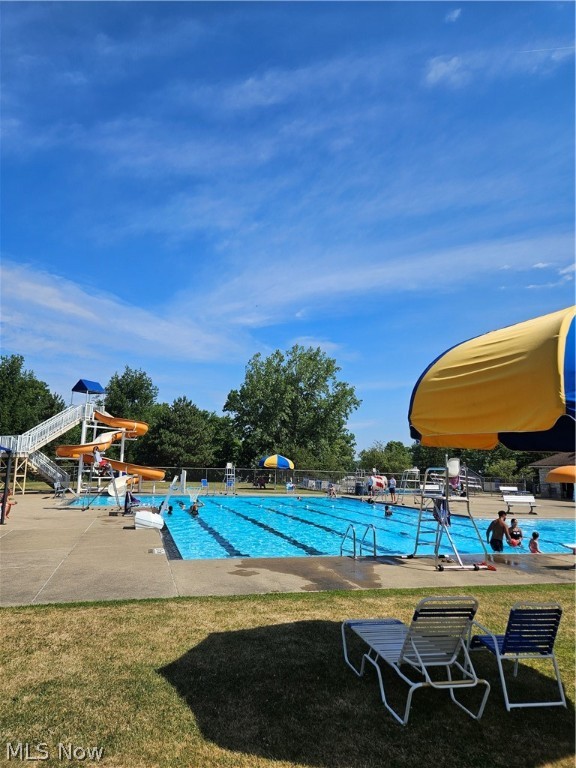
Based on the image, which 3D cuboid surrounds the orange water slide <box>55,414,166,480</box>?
[{"bbox_3d":[-13.107,4.843,38.278,7.600,5.700,5.000,4,-10,-16],"label":"orange water slide"}]

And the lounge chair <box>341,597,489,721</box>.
[{"bbox_3d":[1.121,2.420,5.019,0.685,0.980,1.770,3,-10,-12],"label":"lounge chair"}]

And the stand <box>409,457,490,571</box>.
[{"bbox_3d":[3.558,2.875,11.806,1.220,2.410,1.580,4,-10,-14],"label":"stand"}]

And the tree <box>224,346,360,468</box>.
[{"bbox_3d":[0.650,4.647,69.176,17.600,17.600,16.500,1,-9,0],"label":"tree"}]

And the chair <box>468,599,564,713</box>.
[{"bbox_3d":[2.080,2.466,4.866,0.590,0.880,0.810,3,-10,-11],"label":"chair"}]

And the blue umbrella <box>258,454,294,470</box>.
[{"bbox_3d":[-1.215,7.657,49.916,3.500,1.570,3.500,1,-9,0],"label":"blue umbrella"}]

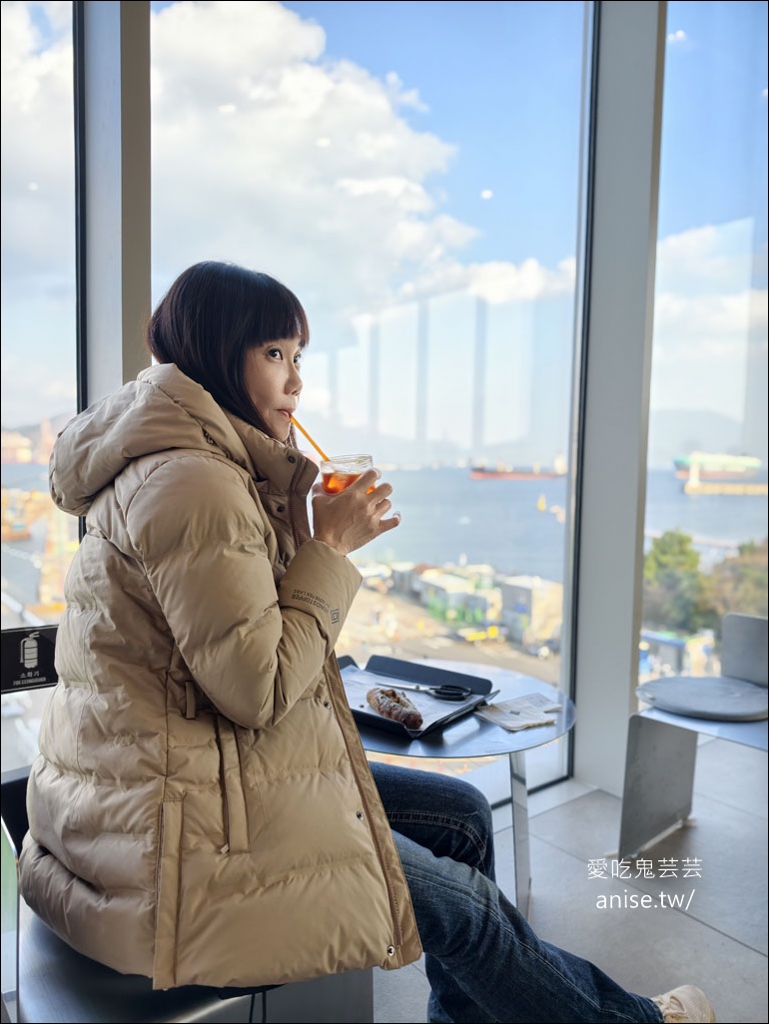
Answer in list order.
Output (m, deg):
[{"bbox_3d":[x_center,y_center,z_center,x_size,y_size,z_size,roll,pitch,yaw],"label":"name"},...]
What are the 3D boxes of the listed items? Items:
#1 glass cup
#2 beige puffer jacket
[{"bbox_3d":[-0.048,-0.028,0.955,0.073,0.095,0.073,-5,3,0],"label":"glass cup"},{"bbox_3d":[-0.257,0.168,0.967,0.475,0.745,0.490,-1,4,-27],"label":"beige puffer jacket"}]

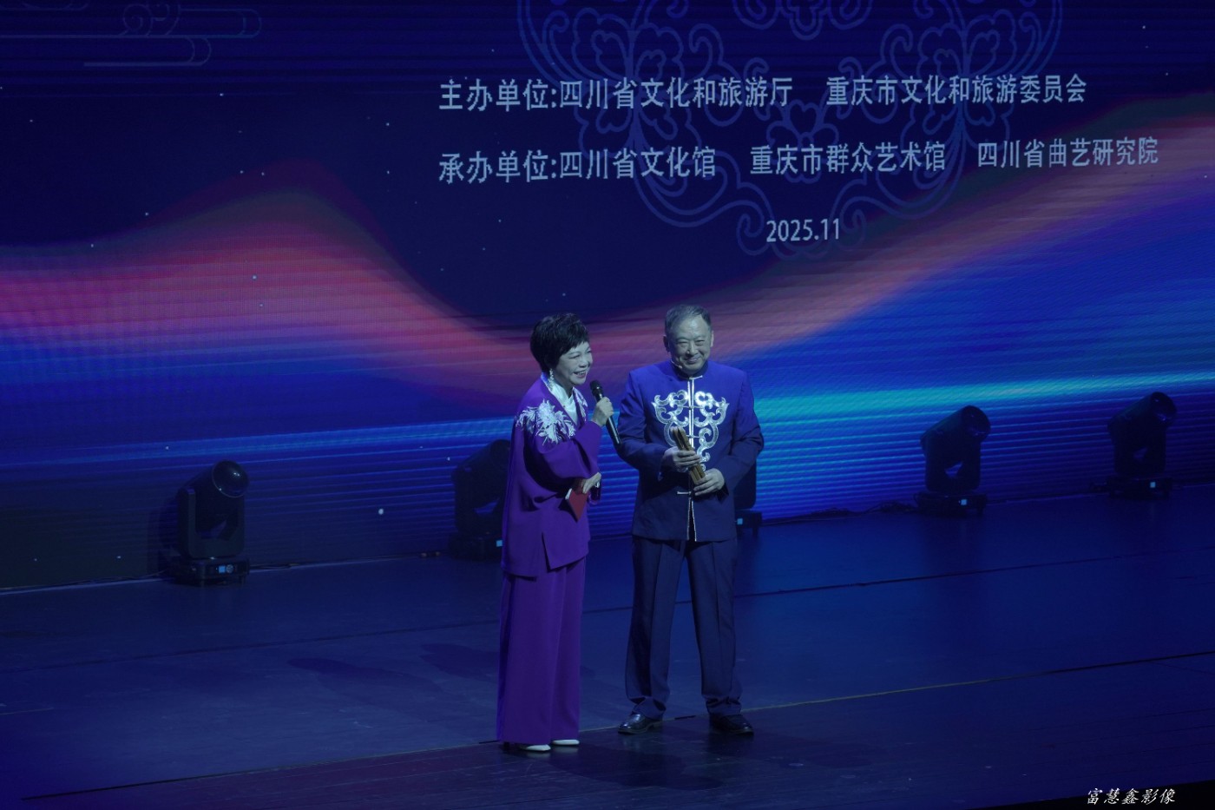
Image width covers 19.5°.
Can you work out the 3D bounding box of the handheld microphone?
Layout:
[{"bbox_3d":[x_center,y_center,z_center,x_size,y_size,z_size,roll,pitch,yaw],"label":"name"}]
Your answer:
[{"bbox_3d":[-0.008,0.033,13.450,0.052,0.268,0.052,-15,-15,-43],"label":"handheld microphone"}]

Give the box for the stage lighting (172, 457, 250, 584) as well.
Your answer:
[{"bbox_3d":[-1.982,0.562,17.730,0.320,0.610,0.400,-4,8,-31],"label":"stage lighting"}]

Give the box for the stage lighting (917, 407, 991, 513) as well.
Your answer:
[{"bbox_3d":[1.978,0.298,20.156,0.320,0.610,0.400,-4,8,-31],"label":"stage lighting"}]

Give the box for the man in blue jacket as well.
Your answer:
[{"bbox_3d":[0.327,0.443,14.079,0.570,1.689,0.380,-1,7,-10],"label":"man in blue jacket"}]

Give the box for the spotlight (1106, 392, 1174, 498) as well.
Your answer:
[{"bbox_3d":[3.163,0.220,20.869,0.320,0.610,0.400,-4,8,-31],"label":"spotlight"}]

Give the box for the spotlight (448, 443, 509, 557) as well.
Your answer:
[{"bbox_3d":[-0.622,0.474,18.535,0.320,0.610,0.400,-4,8,-31],"label":"spotlight"}]

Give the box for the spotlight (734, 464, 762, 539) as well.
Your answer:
[{"bbox_3d":[0.673,0.394,19.277,0.320,0.610,0.400,-4,8,-31],"label":"spotlight"}]

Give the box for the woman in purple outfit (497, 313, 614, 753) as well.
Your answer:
[{"bbox_3d":[-0.202,0.491,13.672,0.380,1.682,0.460,7,9,44],"label":"woman in purple outfit"}]

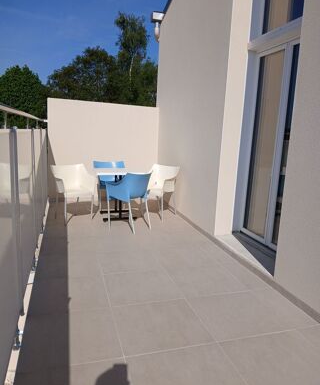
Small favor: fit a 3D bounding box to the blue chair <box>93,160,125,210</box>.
[{"bbox_3d":[-0.905,-0.131,5.985,0.570,0.815,0.490,-2,10,-20],"label":"blue chair"}]

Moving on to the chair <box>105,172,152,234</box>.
[{"bbox_3d":[-0.383,0.127,4.486,0.490,0.815,0.570,7,11,33],"label":"chair"}]

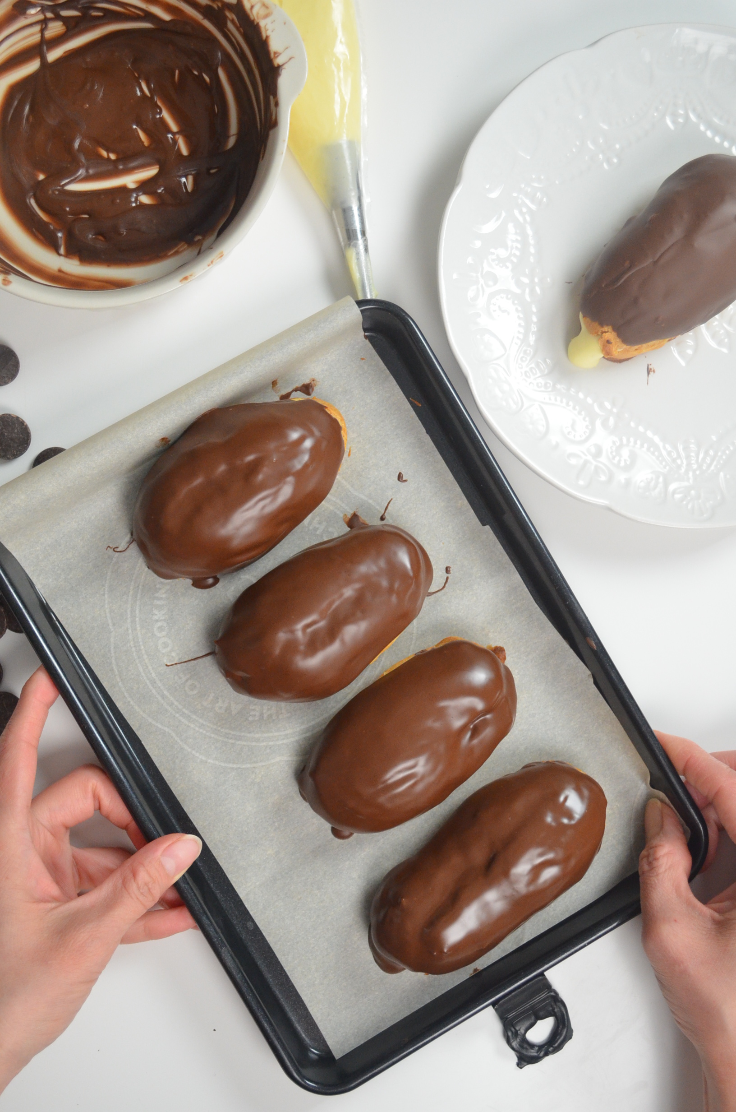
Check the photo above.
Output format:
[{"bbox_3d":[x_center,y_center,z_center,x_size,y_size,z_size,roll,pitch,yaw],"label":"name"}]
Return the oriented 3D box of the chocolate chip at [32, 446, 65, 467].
[{"bbox_3d":[-0.145,-0.040,0.690,0.022,0.006,0.022,0,87,0],"label":"chocolate chip"}]

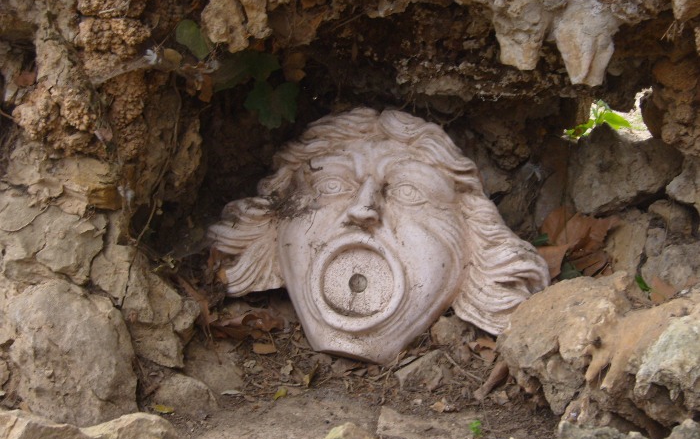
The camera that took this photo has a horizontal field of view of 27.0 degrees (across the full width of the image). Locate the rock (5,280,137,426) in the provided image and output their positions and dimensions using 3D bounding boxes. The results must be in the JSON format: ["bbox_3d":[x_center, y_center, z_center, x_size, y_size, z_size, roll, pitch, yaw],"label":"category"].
[{"bbox_3d":[-0.370,0.176,1.927,0.169,0.174,0.150,0,15,0],"label":"rock"}]

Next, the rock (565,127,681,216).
[{"bbox_3d":[0.436,-0.076,2.303,0.174,0.127,0.141,0,15,0],"label":"rock"}]

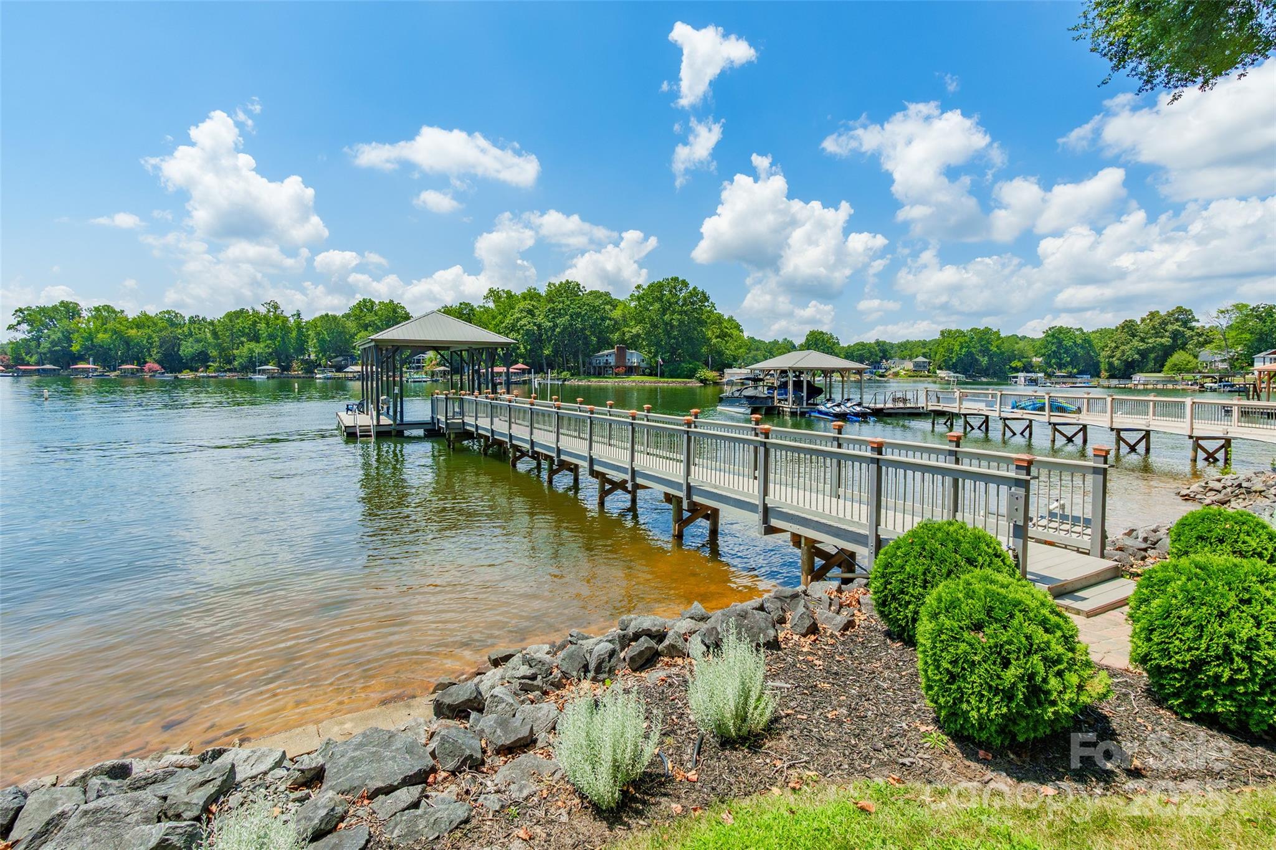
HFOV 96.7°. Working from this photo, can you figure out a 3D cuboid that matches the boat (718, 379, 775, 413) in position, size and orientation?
[{"bbox_3d":[8.555,-2.350,42.730,2.600,2.650,7.400,-1,6,-9],"label":"boat"}]

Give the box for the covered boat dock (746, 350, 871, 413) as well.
[{"bbox_3d":[12.994,-3.486,44.349,6.150,4.500,8.500,-1,6,-9],"label":"covered boat dock"}]

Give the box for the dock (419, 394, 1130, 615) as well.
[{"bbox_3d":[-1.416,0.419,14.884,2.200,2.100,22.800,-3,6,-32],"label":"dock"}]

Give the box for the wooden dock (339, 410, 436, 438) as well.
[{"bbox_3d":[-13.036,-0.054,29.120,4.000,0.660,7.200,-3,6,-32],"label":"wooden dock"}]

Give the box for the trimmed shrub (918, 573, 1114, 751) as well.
[{"bbox_3d":[2.170,1.348,3.406,0.970,0.940,0.950,0,6,0],"label":"trimmed shrub"}]

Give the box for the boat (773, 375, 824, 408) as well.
[{"bbox_3d":[12.100,-2.680,43.544,2.450,2.350,6.400,-1,6,-13],"label":"boat"}]

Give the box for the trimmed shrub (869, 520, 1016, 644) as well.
[{"bbox_3d":[2.450,1.259,4.593,1.060,0.970,1.050,0,6,0],"label":"trimmed shrub"}]

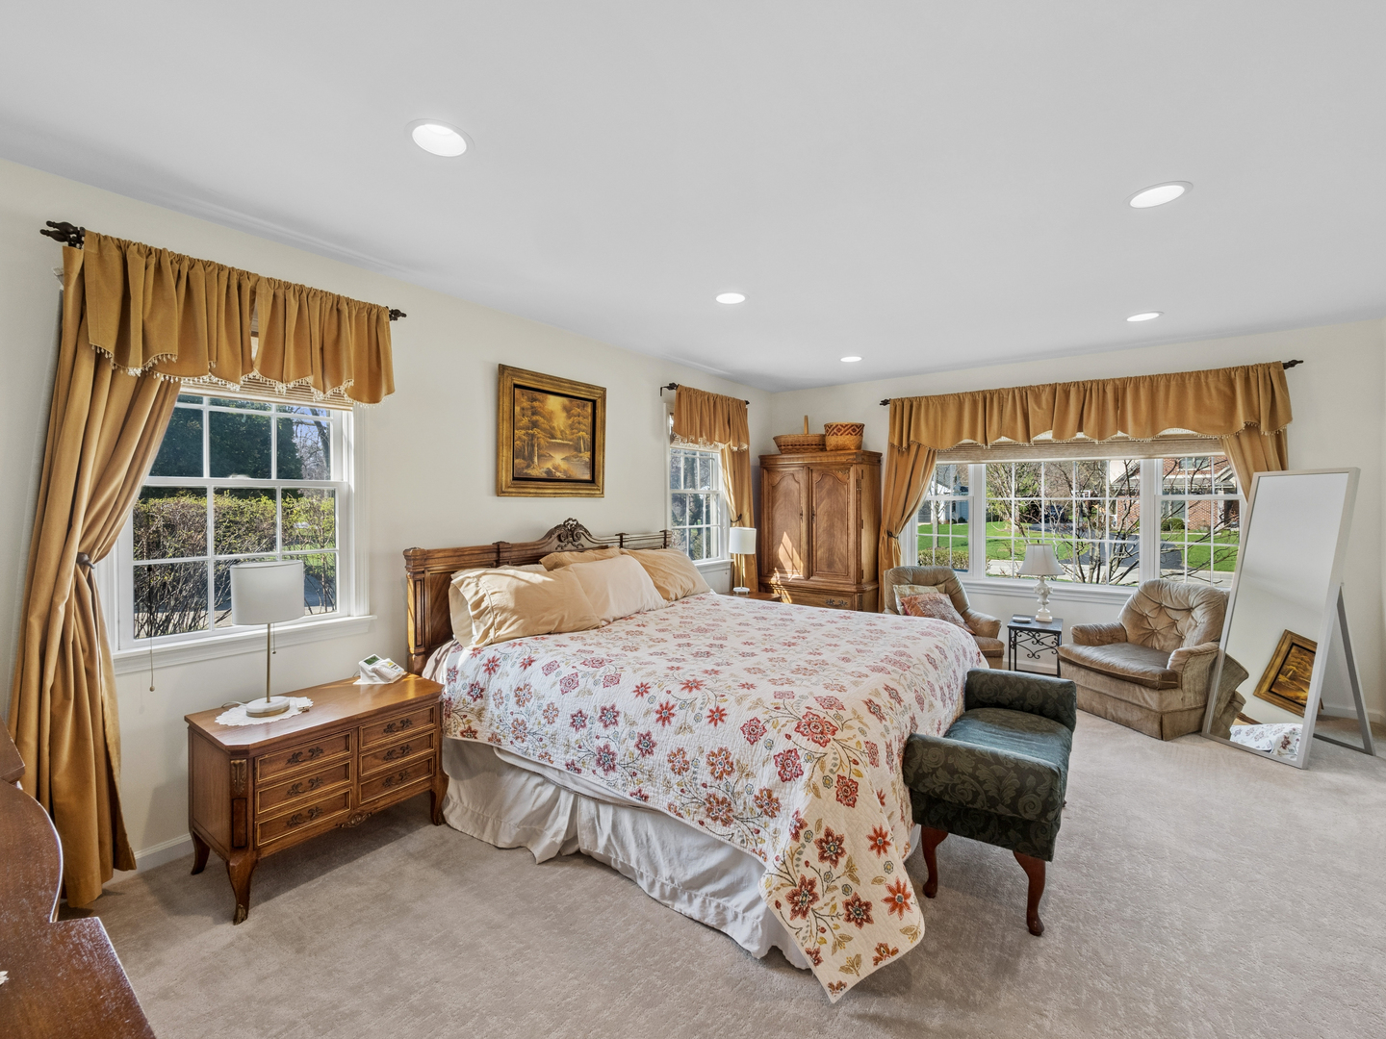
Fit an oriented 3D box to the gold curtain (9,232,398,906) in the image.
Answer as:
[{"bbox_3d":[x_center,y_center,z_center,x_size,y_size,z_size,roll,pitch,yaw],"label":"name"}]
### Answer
[{"bbox_3d":[-1.797,0.158,2.227,0.210,2.280,1.170,0,1,40],"label":"gold curtain"}]

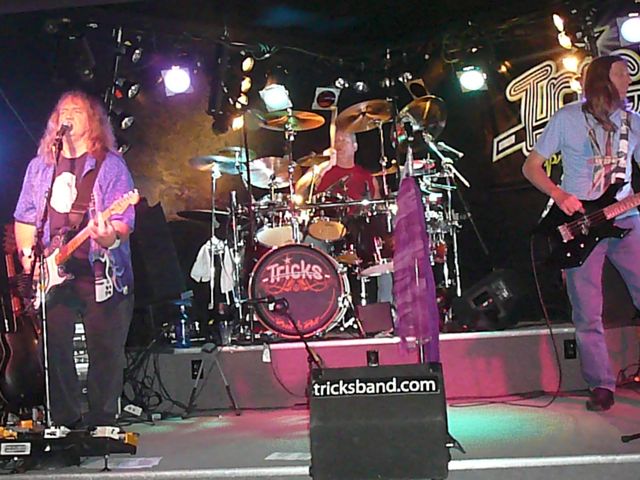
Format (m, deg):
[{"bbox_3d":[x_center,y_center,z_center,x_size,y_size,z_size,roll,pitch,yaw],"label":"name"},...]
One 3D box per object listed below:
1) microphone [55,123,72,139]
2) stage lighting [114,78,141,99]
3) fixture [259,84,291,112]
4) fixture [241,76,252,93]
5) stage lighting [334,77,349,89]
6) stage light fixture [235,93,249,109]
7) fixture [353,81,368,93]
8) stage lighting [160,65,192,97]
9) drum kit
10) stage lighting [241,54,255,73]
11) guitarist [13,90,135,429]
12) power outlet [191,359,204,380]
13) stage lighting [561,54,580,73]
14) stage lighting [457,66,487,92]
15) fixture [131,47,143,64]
[{"bbox_3d":[-1.334,-0.567,5.000,0.052,0.052,0.165,-4,22,31],"label":"microphone"},{"bbox_3d":[-1.362,-1.072,6.800,0.130,0.130,0.160,-2,22,-40],"label":"stage lighting"},{"bbox_3d":[-0.303,-1.051,6.821,0.220,0.220,0.260,-2,37,7],"label":"fixture"},{"bbox_3d":[-0.535,-1.079,6.624,0.140,0.120,0.120,20,15,37],"label":"fixture"},{"bbox_3d":[0.161,-1.179,7.200,0.110,0.100,0.130,-3,15,1],"label":"stage lighting"},{"bbox_3d":[-0.563,-0.976,6.626,0.120,0.120,0.140,-4,29,-41],"label":"stage light fixture"},{"bbox_3d":[0.303,-1.150,7.200,0.120,0.100,0.130,-3,15,1],"label":"fixture"},{"bbox_3d":[-1.006,-1.158,6.830,0.220,0.220,0.260,-3,28,3],"label":"stage lighting"},{"bbox_3d":[0.037,-0.150,6.400,1.820,1.520,1.400,-3,-1,5],"label":"drum kit"},{"bbox_3d":[-0.513,-1.248,6.800,0.100,0.110,0.120,-2,19,-24],"label":"stage lighting"},{"bbox_3d":[-1.310,0.104,5.150,0.660,1.810,0.500,-2,1,5],"label":"guitarist"},{"bbox_3d":[-0.735,0.780,5.780,0.072,0.114,0.015,-3,-1,0],"label":"power outlet"},{"bbox_3d":[1.661,-1.172,6.331,0.130,0.130,0.150,-2,21,33],"label":"stage lighting"},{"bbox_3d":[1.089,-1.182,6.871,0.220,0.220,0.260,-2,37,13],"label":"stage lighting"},{"bbox_3d":[-1.290,-1.279,6.623,0.140,0.120,0.120,23,17,35],"label":"fixture"}]

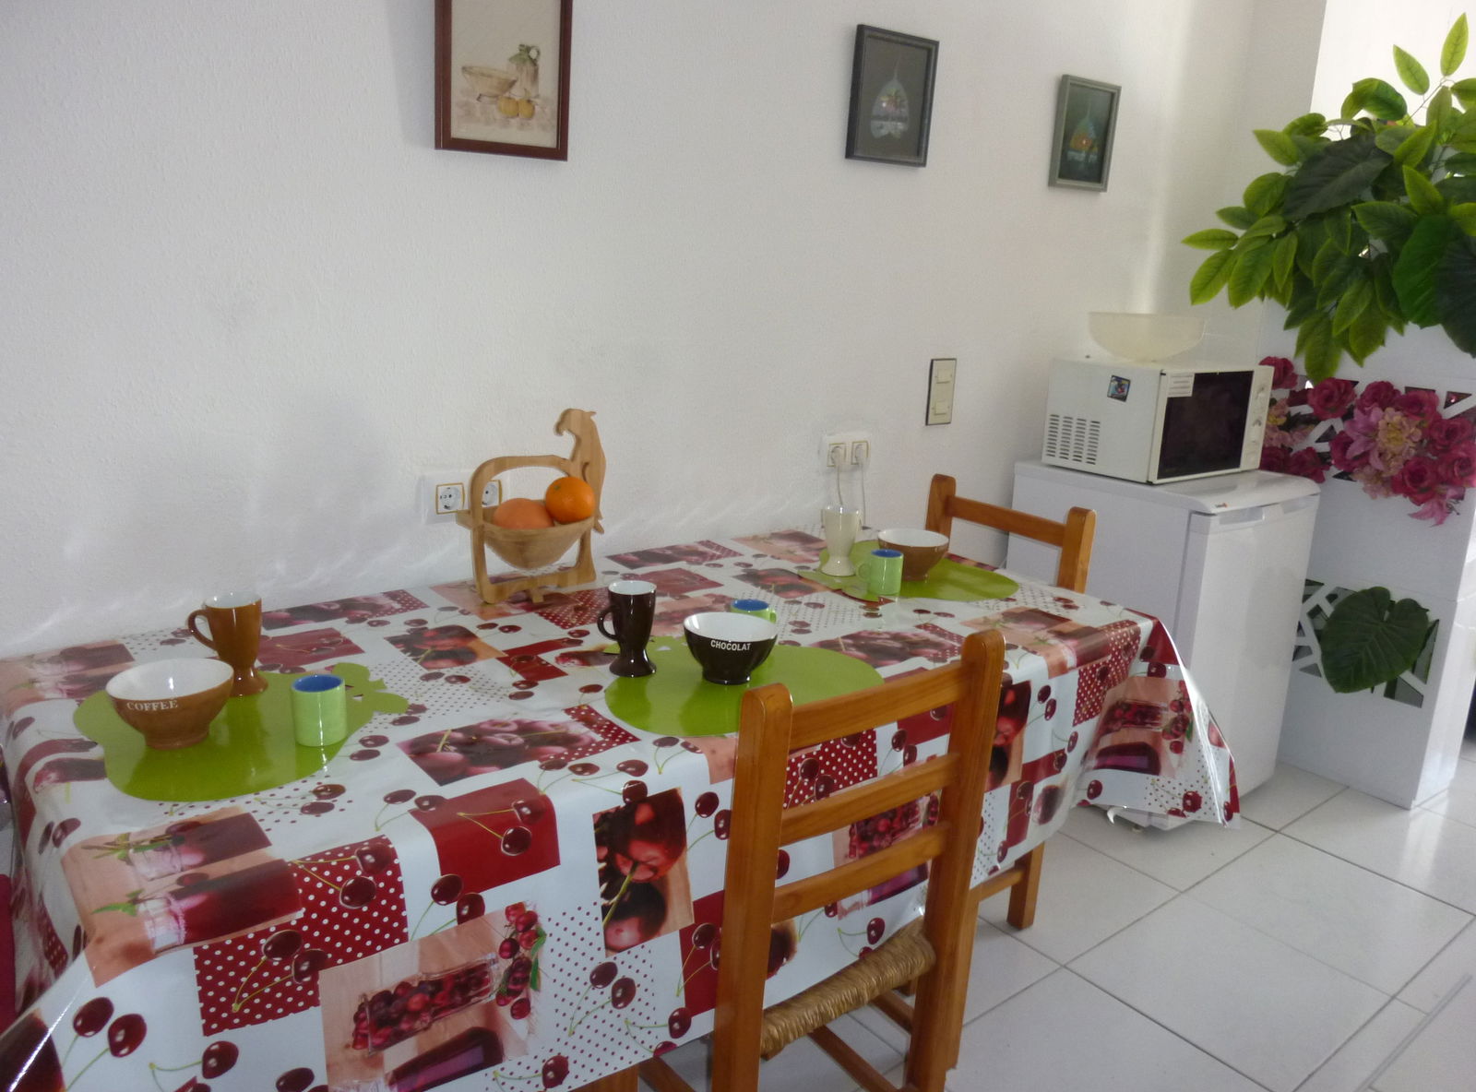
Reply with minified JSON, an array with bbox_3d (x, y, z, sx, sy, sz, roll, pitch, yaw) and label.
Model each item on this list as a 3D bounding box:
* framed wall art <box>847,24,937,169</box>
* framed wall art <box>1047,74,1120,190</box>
[{"bbox_3d":[0.342,-0.980,2.342,0.238,0.263,0.018,-9,21,-38],"label":"framed wall art"},{"bbox_3d":[0.905,-1.067,2.763,0.234,0.264,0.020,-10,19,-37],"label":"framed wall art"}]

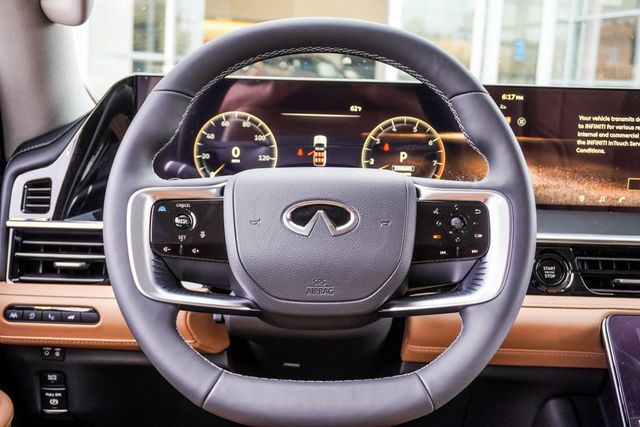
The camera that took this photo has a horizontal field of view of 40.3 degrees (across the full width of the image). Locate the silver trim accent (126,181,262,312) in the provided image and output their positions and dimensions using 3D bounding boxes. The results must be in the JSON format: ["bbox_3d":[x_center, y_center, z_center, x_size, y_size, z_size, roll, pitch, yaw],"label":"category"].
[{"bbox_3d":[-0.111,0.032,0.772,0.112,0.111,0.035,2,-14,0],"label":"silver trim accent"}]

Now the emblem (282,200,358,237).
[{"bbox_3d":[0.001,0.004,0.772,0.067,0.030,0.009,2,-15,0],"label":"emblem"}]

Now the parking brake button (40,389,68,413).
[{"bbox_3d":[-0.291,0.205,0.955,0.028,0.024,0.018,2,6,0],"label":"parking brake button"}]

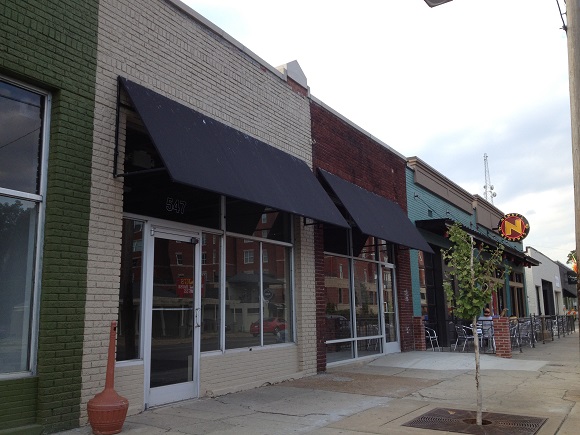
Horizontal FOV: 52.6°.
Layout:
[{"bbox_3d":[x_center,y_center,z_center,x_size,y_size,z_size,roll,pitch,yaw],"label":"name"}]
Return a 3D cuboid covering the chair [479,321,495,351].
[{"bbox_3d":[5.412,3.275,16.105,0.570,0.750,0.550,-2,-9,8],"label":"chair"}]

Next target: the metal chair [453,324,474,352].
[{"bbox_3d":[4.767,3.248,15.962,0.570,0.750,0.550,0,-9,-7],"label":"metal chair"}]

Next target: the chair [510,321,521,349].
[{"bbox_3d":[6.719,3.544,17.839,0.570,0.750,0.550,-6,-10,29],"label":"chair"}]

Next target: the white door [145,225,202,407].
[{"bbox_3d":[-1.502,1.262,7.540,0.100,2.180,1.050,-6,-10,29],"label":"white door"}]

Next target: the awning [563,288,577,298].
[{"bbox_3d":[29.233,7.897,61.055,1.100,0.900,5.000,-6,-10,29],"label":"awning"}]

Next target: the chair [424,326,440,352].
[{"bbox_3d":[3.756,3.253,16.018,0.570,0.750,0.550,-4,-10,20],"label":"chair"}]

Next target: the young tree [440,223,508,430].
[{"bbox_3d":[1.992,1.097,6.242,0.720,2.110,0.720,-6,-10,29],"label":"young tree"}]

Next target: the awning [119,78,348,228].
[{"bbox_3d":[-0.491,-0.723,8.504,0.900,1.350,4.500,-6,-10,29],"label":"awning"}]

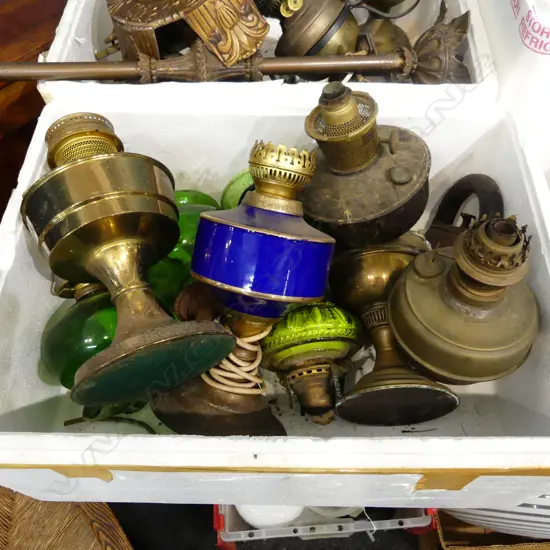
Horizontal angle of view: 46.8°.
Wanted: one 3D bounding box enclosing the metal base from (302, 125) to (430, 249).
[{"bbox_3d":[0.094,-0.096,0.678,0.145,0.065,0.145,-12,48,14],"label":"metal base"}]

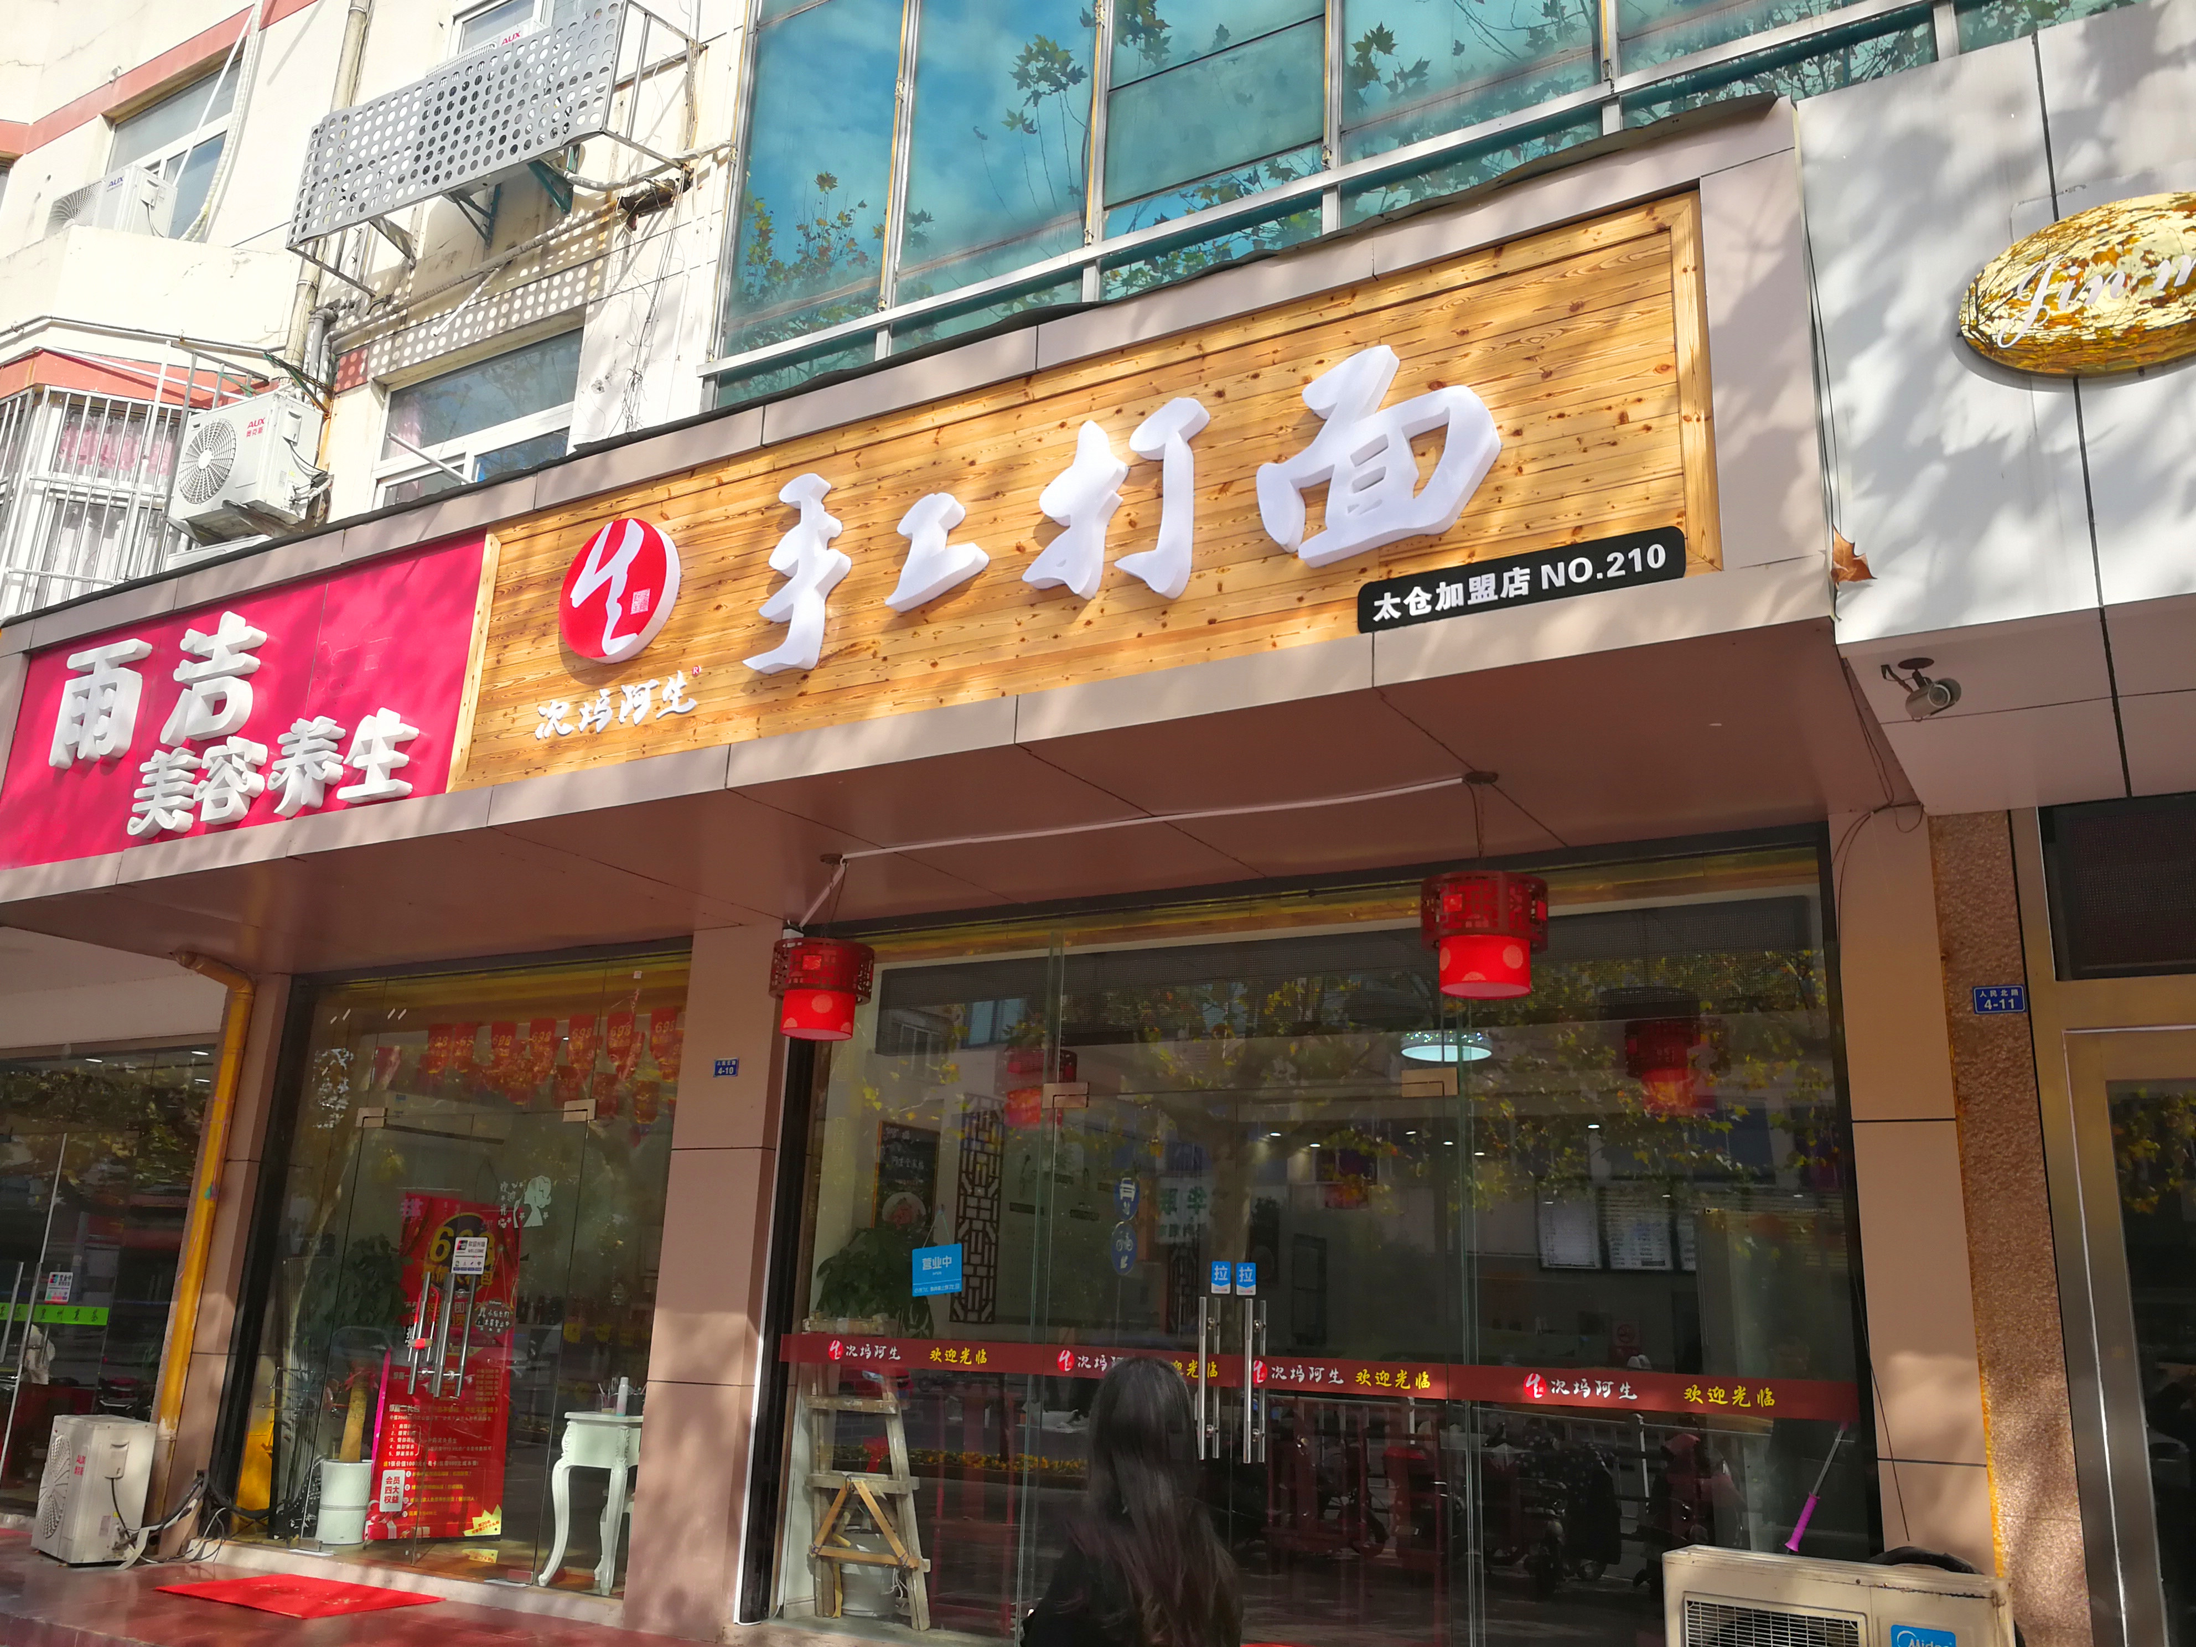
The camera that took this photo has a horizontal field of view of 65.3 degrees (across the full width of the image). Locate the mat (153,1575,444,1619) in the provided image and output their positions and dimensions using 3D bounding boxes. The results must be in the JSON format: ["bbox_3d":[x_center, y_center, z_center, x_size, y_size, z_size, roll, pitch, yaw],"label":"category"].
[{"bbox_3d":[-3.703,3.548,7.893,1.114,0.018,0.640,-7,-18,30],"label":"mat"}]

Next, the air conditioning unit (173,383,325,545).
[{"bbox_3d":[-4.318,-1.803,8.668,0.710,0.580,0.275,-6,-17,27],"label":"air conditioning unit"}]

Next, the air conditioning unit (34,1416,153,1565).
[{"bbox_3d":[-4.915,3.246,8.389,0.285,0.615,0.720,16,-21,-41],"label":"air conditioning unit"}]

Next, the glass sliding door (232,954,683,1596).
[{"bbox_3d":[-3.256,2.148,8.661,2.950,2.960,0.100,-7,-18,30],"label":"glass sliding door"}]

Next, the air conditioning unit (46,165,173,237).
[{"bbox_3d":[-5.522,-3.266,9.544,0.750,0.560,0.270,-6,-18,28],"label":"air conditioning unit"}]

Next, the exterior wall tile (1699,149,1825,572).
[{"bbox_3d":[1.654,-1.161,4.281,0.231,1.109,0.040,-7,-18,30],"label":"exterior wall tile"}]

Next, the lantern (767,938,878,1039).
[{"bbox_3d":[-1.049,0.641,6.497,0.385,0.335,0.385,2,-16,1],"label":"lantern"}]

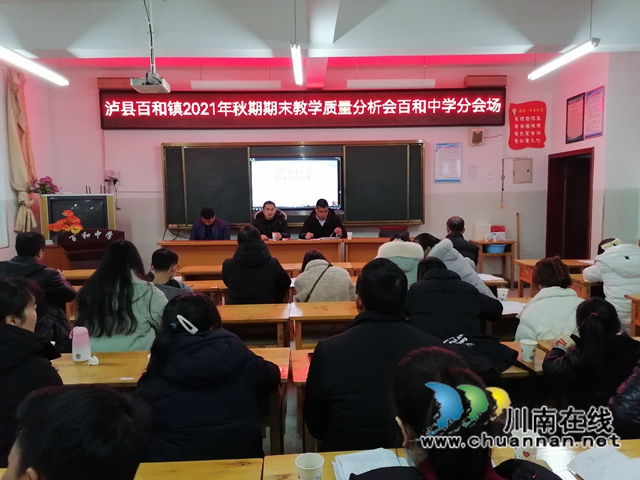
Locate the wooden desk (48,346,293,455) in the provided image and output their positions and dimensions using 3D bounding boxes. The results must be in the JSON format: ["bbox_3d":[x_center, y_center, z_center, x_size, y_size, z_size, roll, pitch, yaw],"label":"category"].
[{"bbox_3d":[-0.732,0.941,2.175,1.200,0.760,0.410,-1,5,-1],"label":"wooden desk"}]

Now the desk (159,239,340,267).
[{"bbox_3d":[-0.919,0.389,6.543,2.400,0.770,0.480,-1,4,-1],"label":"desk"}]

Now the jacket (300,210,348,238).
[{"bbox_3d":[0.035,-0.105,6.044,0.600,0.580,0.420,-1,5,-2],"label":"jacket"}]

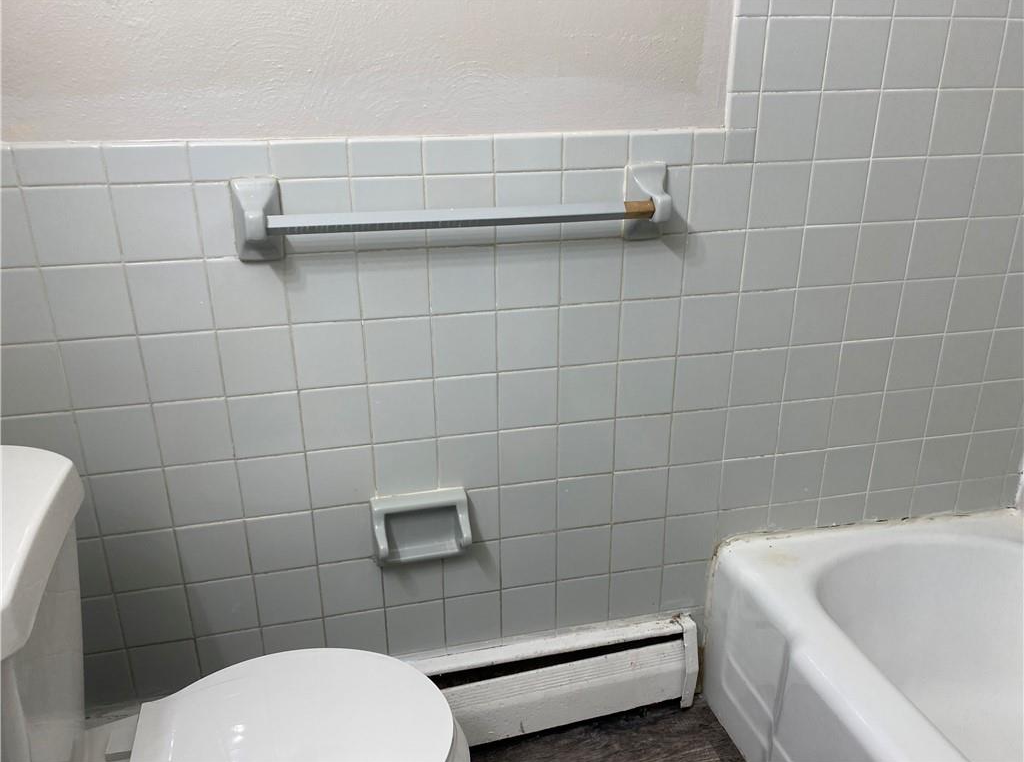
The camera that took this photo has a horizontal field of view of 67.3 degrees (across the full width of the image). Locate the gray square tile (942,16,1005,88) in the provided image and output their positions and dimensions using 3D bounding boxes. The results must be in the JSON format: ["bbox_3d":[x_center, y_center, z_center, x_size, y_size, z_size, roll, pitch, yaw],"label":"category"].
[{"bbox_3d":[0.769,-0.546,1.288,0.108,0.108,0.010,-5,22,-12],"label":"gray square tile"}]

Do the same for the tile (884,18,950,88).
[{"bbox_3d":[0.662,-0.536,1.266,0.108,0.108,0.010,-5,22,-12],"label":"tile"}]

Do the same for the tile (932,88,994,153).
[{"bbox_3d":[0.774,-0.447,1.331,0.108,0.108,0.009,-5,22,-12],"label":"tile"}]

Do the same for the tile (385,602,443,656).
[{"bbox_3d":[-0.181,0.463,1.449,0.108,0.108,0.010,-5,22,-12],"label":"tile"}]

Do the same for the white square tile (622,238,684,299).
[{"bbox_3d":[0.239,-0.193,1.304,0.108,0.108,0.009,-5,21,-13],"label":"white square tile"}]

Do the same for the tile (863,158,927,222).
[{"bbox_3d":[0.667,-0.335,1.348,0.108,0.108,0.010,-5,22,-12],"label":"tile"}]

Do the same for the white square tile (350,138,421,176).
[{"bbox_3d":[-0.187,-0.332,1.138,0.108,0.055,0.010,-5,22,-12],"label":"white square tile"}]

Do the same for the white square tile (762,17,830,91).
[{"bbox_3d":[0.451,-0.518,1.225,0.108,0.108,0.008,-5,22,-12],"label":"white square tile"}]

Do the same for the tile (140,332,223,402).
[{"bbox_3d":[-0.505,-0.022,1.180,0.108,0.108,0.008,-5,22,-12],"label":"tile"}]

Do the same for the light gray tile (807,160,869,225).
[{"bbox_3d":[0.560,-0.324,1.326,0.108,0.108,0.010,-5,22,-12],"label":"light gray tile"}]

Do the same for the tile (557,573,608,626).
[{"bbox_3d":[0.138,0.429,1.510,0.108,0.108,0.009,-5,21,-13],"label":"tile"}]

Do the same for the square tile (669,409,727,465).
[{"bbox_3d":[0.344,0.104,1.436,0.108,0.108,0.010,-5,21,-12],"label":"square tile"}]

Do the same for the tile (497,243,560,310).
[{"bbox_3d":[0.027,-0.173,1.256,0.108,0.108,0.009,-5,21,-13],"label":"tile"}]

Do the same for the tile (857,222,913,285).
[{"bbox_3d":[0.670,-0.232,1.387,0.108,0.108,0.010,-5,21,-12],"label":"tile"}]

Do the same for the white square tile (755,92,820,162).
[{"bbox_3d":[0.451,-0.417,1.264,0.108,0.108,0.010,-5,22,-12],"label":"white square tile"}]

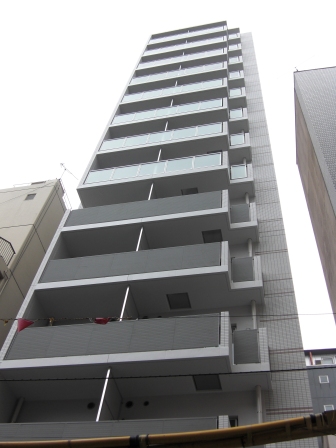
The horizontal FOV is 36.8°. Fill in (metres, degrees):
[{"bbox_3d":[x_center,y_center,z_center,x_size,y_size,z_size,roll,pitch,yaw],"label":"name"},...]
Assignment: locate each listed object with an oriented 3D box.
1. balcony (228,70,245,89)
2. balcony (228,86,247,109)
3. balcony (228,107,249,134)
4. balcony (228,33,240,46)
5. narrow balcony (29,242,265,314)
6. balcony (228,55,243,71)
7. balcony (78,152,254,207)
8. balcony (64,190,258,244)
[{"bbox_3d":[3.965,-8.153,28.908,0.859,1.354,0.681,-7,-57,11],"label":"balcony"},{"bbox_3d":[3.690,-6.519,26.527,0.859,1.354,0.681,-7,-57,11],"label":"balcony"},{"bbox_3d":[3.415,-4.886,24.147,0.859,1.354,0.681,-7,-57,11],"label":"balcony"},{"bbox_3d":[5.055,-13.748,37.994,0.893,1.408,0.718,-7,-57,11],"label":"balcony"},{"bbox_3d":[-0.518,1.704,14.992,6.537,1.354,1.317,-7,-57,11],"label":"narrow balcony"},{"bbox_3d":[4.472,-10.309,32.957,0.893,1.408,0.718,-7,-57,11],"label":"balcony"},{"bbox_3d":[0.008,-1.560,19.757,6.587,1.354,1.317,-7,-57,11],"label":"balcony"},{"bbox_3d":[-0.273,0.064,18.254,6.902,1.450,1.390,-7,-57,11],"label":"balcony"}]

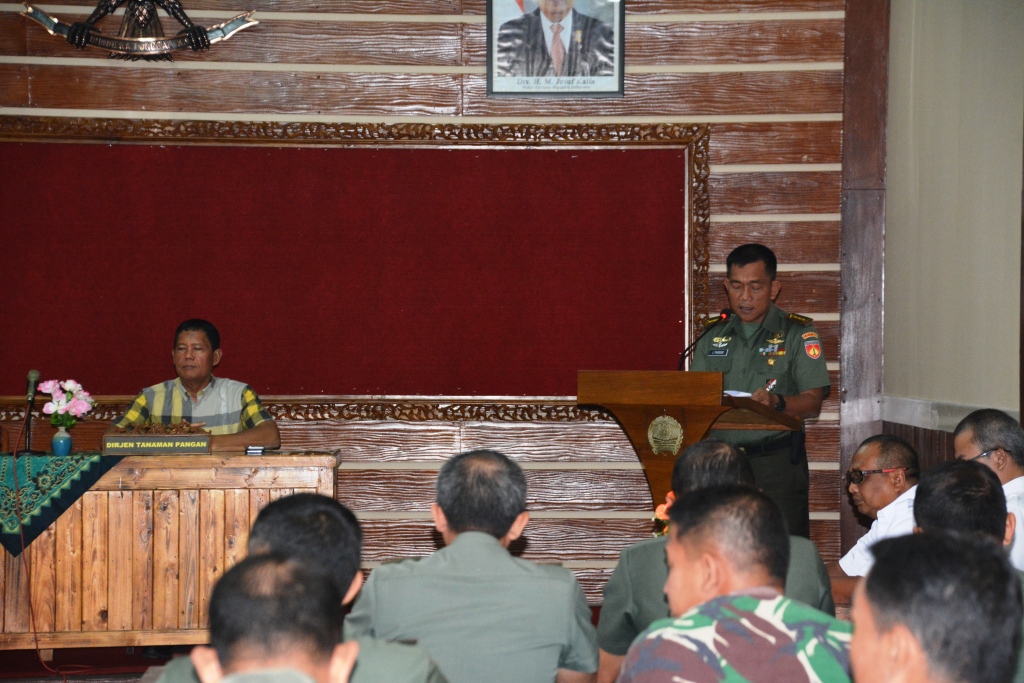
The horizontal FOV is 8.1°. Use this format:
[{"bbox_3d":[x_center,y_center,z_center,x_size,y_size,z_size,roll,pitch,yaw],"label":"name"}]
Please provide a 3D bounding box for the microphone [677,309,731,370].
[{"bbox_3d":[0.653,0.008,24.780,0.040,0.235,0.260,0,0,35],"label":"microphone"}]

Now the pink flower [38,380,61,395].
[{"bbox_3d":[-1.747,0.174,27.400,0.083,0.055,0.072,0,0,6],"label":"pink flower"}]

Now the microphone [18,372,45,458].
[{"bbox_3d":[-1.820,0.269,27.500,0.105,0.325,0.130,0,0,18],"label":"microphone"}]

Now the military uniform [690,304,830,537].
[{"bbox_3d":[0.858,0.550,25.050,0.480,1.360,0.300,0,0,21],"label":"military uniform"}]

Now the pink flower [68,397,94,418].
[{"bbox_3d":[-1.627,0.249,27.360,0.088,0.080,0.075,0,0,-6],"label":"pink flower"}]

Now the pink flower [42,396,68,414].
[{"bbox_3d":[-1.723,0.242,27.380,0.095,0.068,0.075,0,0,6],"label":"pink flower"}]

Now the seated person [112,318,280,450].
[{"bbox_3d":[-1.210,0.550,27.950,0.630,1.270,0.760,0,0,7],"label":"seated person"}]

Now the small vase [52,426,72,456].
[{"bbox_3d":[-1.702,0.379,27.400,0.077,0.112,0.077,0,0,0],"label":"small vase"}]

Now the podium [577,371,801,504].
[{"bbox_3d":[0.601,0.700,24.700,0.600,1.200,0.480,0,0,35],"label":"podium"}]

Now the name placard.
[{"bbox_3d":[-1.343,0.389,27.400,0.405,0.078,0.055,0,0,0],"label":"name placard"}]

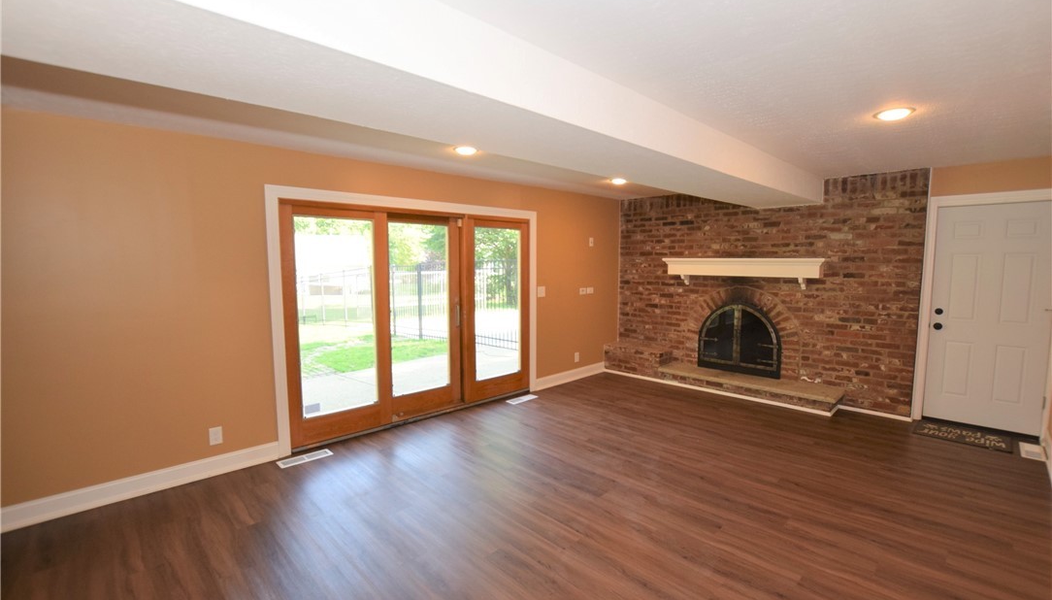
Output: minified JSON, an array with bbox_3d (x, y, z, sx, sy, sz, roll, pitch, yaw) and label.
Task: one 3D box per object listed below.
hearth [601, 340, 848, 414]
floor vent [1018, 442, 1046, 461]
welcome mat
[{"bbox_3d":[2.268,0.908,5.535,0.400,0.370,2.750,-5,7,-44],"label":"hearth"},{"bbox_3d":[4.196,1.249,3.628,0.400,0.012,0.140,-5,7,-44],"label":"floor vent"},{"bbox_3d":[3.939,1.222,3.957,0.460,0.012,0.620,-5,7,-44],"label":"welcome mat"}]

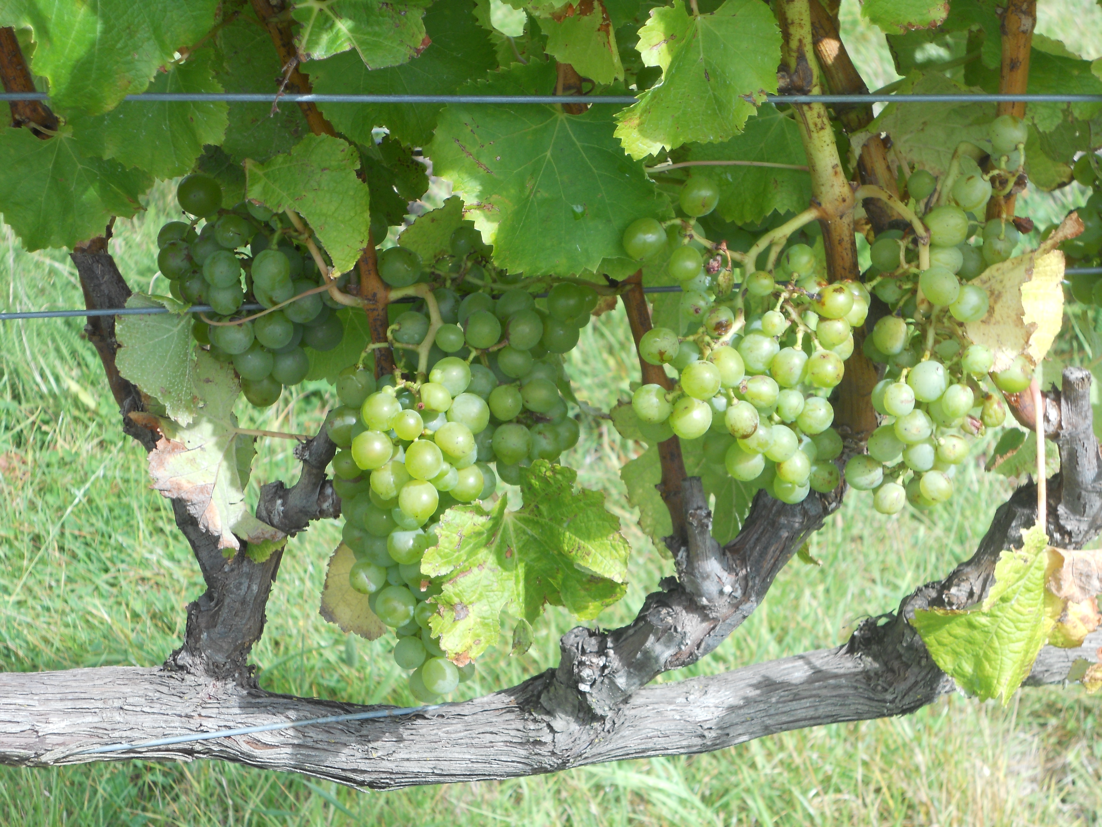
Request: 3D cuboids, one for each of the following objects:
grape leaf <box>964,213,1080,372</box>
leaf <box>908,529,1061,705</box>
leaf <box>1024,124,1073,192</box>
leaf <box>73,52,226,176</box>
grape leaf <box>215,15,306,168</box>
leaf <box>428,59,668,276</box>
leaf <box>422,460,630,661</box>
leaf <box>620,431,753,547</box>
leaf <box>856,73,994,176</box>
[{"bbox_3d":[0.188,-0.048,0.985,0.049,0.065,0.032,14,1,25],"label":"grape leaf"},{"bbox_3d":[0.176,0.081,0.990,0.061,0.073,0.035,17,-10,15],"label":"leaf"},{"bbox_3d":[0.207,-0.112,1.040,0.030,0.035,0.022,0,-6,0],"label":"leaf"},{"bbox_3d":[-0.161,-0.121,0.985,0.064,0.053,0.024,0,-9,0],"label":"leaf"},{"bbox_3d":[-0.121,-0.134,1.005,0.047,0.065,0.024,0,-6,0],"label":"grape leaf"},{"bbox_3d":[-0.001,-0.099,0.990,0.098,0.088,0.028,0,-6,0],"label":"leaf"},{"bbox_3d":[-0.010,0.059,0.985,0.083,0.081,0.035,0,-11,-3],"label":"leaf"},{"bbox_3d":[0.058,0.028,1.040,0.059,0.059,0.026,0,-6,0],"label":"leaf"},{"bbox_3d":[0.156,-0.119,1.015,0.062,0.047,0.028,0,14,6],"label":"leaf"}]

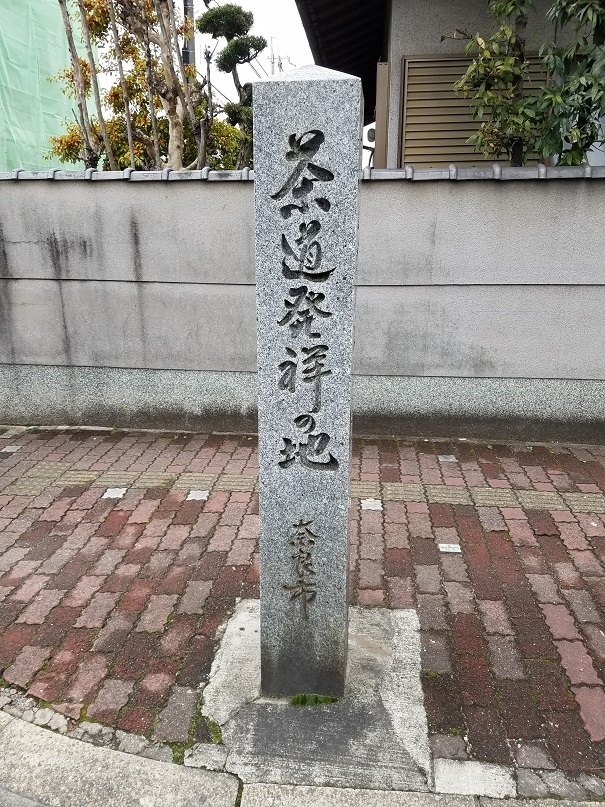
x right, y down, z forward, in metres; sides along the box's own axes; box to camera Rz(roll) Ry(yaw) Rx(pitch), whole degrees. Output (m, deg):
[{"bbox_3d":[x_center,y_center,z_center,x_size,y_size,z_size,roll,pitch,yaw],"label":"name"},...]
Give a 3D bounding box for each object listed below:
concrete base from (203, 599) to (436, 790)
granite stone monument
[{"bbox_3d":[0.040,0.895,1.932,0.680,0.060,0.775,2,16,6],"label":"concrete base"},{"bbox_3d":[0.020,0.015,1.730,0.254,1.757,0.254,2,16,6],"label":"granite stone monument"}]

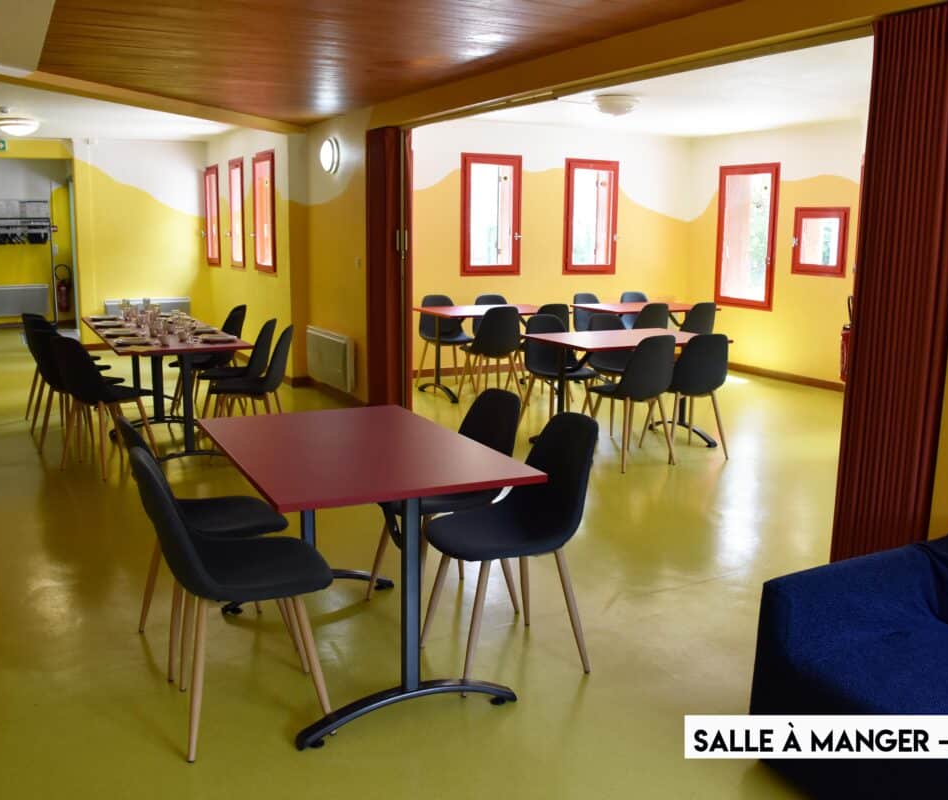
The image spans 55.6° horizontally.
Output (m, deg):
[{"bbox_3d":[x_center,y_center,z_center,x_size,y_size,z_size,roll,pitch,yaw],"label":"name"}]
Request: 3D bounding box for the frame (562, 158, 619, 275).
[{"bbox_3d":[1.297,-1.998,9.875,0.710,1.245,0.090,-5,12,-28],"label":"frame"}]

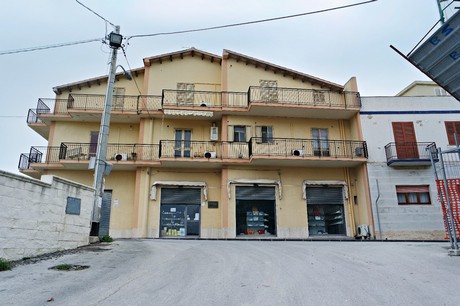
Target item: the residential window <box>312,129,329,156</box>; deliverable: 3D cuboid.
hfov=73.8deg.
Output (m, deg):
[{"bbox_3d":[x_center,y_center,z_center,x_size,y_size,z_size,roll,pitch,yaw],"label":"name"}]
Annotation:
[{"bbox_3d":[5.651,-0.469,19.031,1.080,2.180,0.150,1,-15,-6],"label":"residential window"}]

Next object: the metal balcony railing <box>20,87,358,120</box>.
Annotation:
[{"bbox_3d":[-2.723,-2.921,18.657,20.400,1.050,2.800,0,-15,0],"label":"metal balcony railing"}]

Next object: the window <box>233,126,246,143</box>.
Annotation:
[{"bbox_3d":[0.633,-1.158,18.653,0.750,1.100,0.150,1,-15,-6],"label":"window"}]

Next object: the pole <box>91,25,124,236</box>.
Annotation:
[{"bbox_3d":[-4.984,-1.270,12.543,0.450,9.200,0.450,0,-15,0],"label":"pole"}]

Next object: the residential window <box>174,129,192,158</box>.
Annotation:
[{"bbox_3d":[-2.890,-0.389,19.079,1.070,2.180,0.150,1,-15,-5],"label":"residential window"}]

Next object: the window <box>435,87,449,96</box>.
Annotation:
[{"bbox_3d":[18.056,-5.148,26.126,1.150,1.350,0.150,1,-15,-5],"label":"window"}]

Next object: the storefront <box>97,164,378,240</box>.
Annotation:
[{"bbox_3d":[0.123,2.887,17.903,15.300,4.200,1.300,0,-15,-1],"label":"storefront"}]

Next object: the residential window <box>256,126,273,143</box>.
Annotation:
[{"bbox_3d":[2.127,-1.148,18.854,1.020,1.100,0.150,1,-15,-6],"label":"residential window"}]

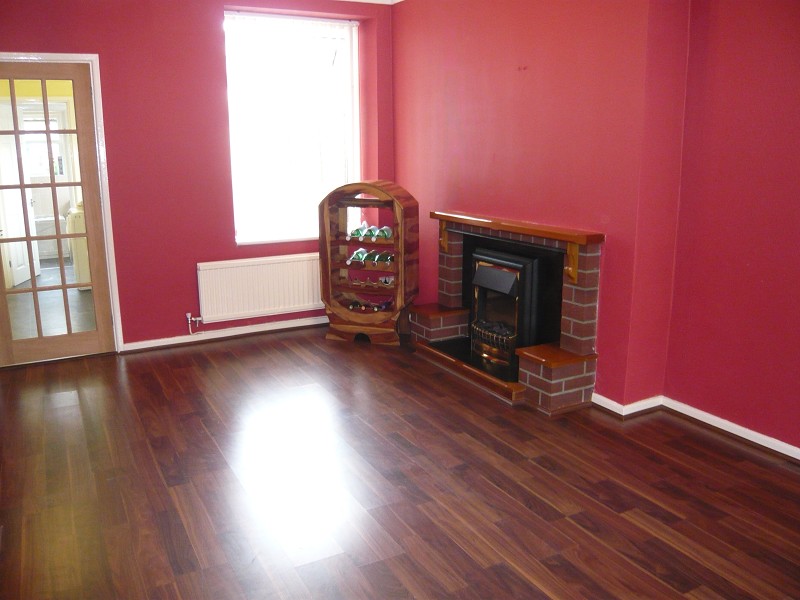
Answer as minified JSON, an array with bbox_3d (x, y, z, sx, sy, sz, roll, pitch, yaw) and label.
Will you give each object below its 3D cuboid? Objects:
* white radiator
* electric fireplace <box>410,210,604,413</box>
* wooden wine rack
[{"bbox_3d":[-1.018,-0.106,5.067,1.051,0.443,0.106,-7,14,-26],"label":"white radiator"},{"bbox_3d":[0.573,0.003,4.102,0.408,0.962,1.541,-7,14,-26],"label":"electric fireplace"},{"bbox_3d":[-0.227,-0.297,4.967,0.670,1.194,0.348,4,13,20],"label":"wooden wine rack"}]

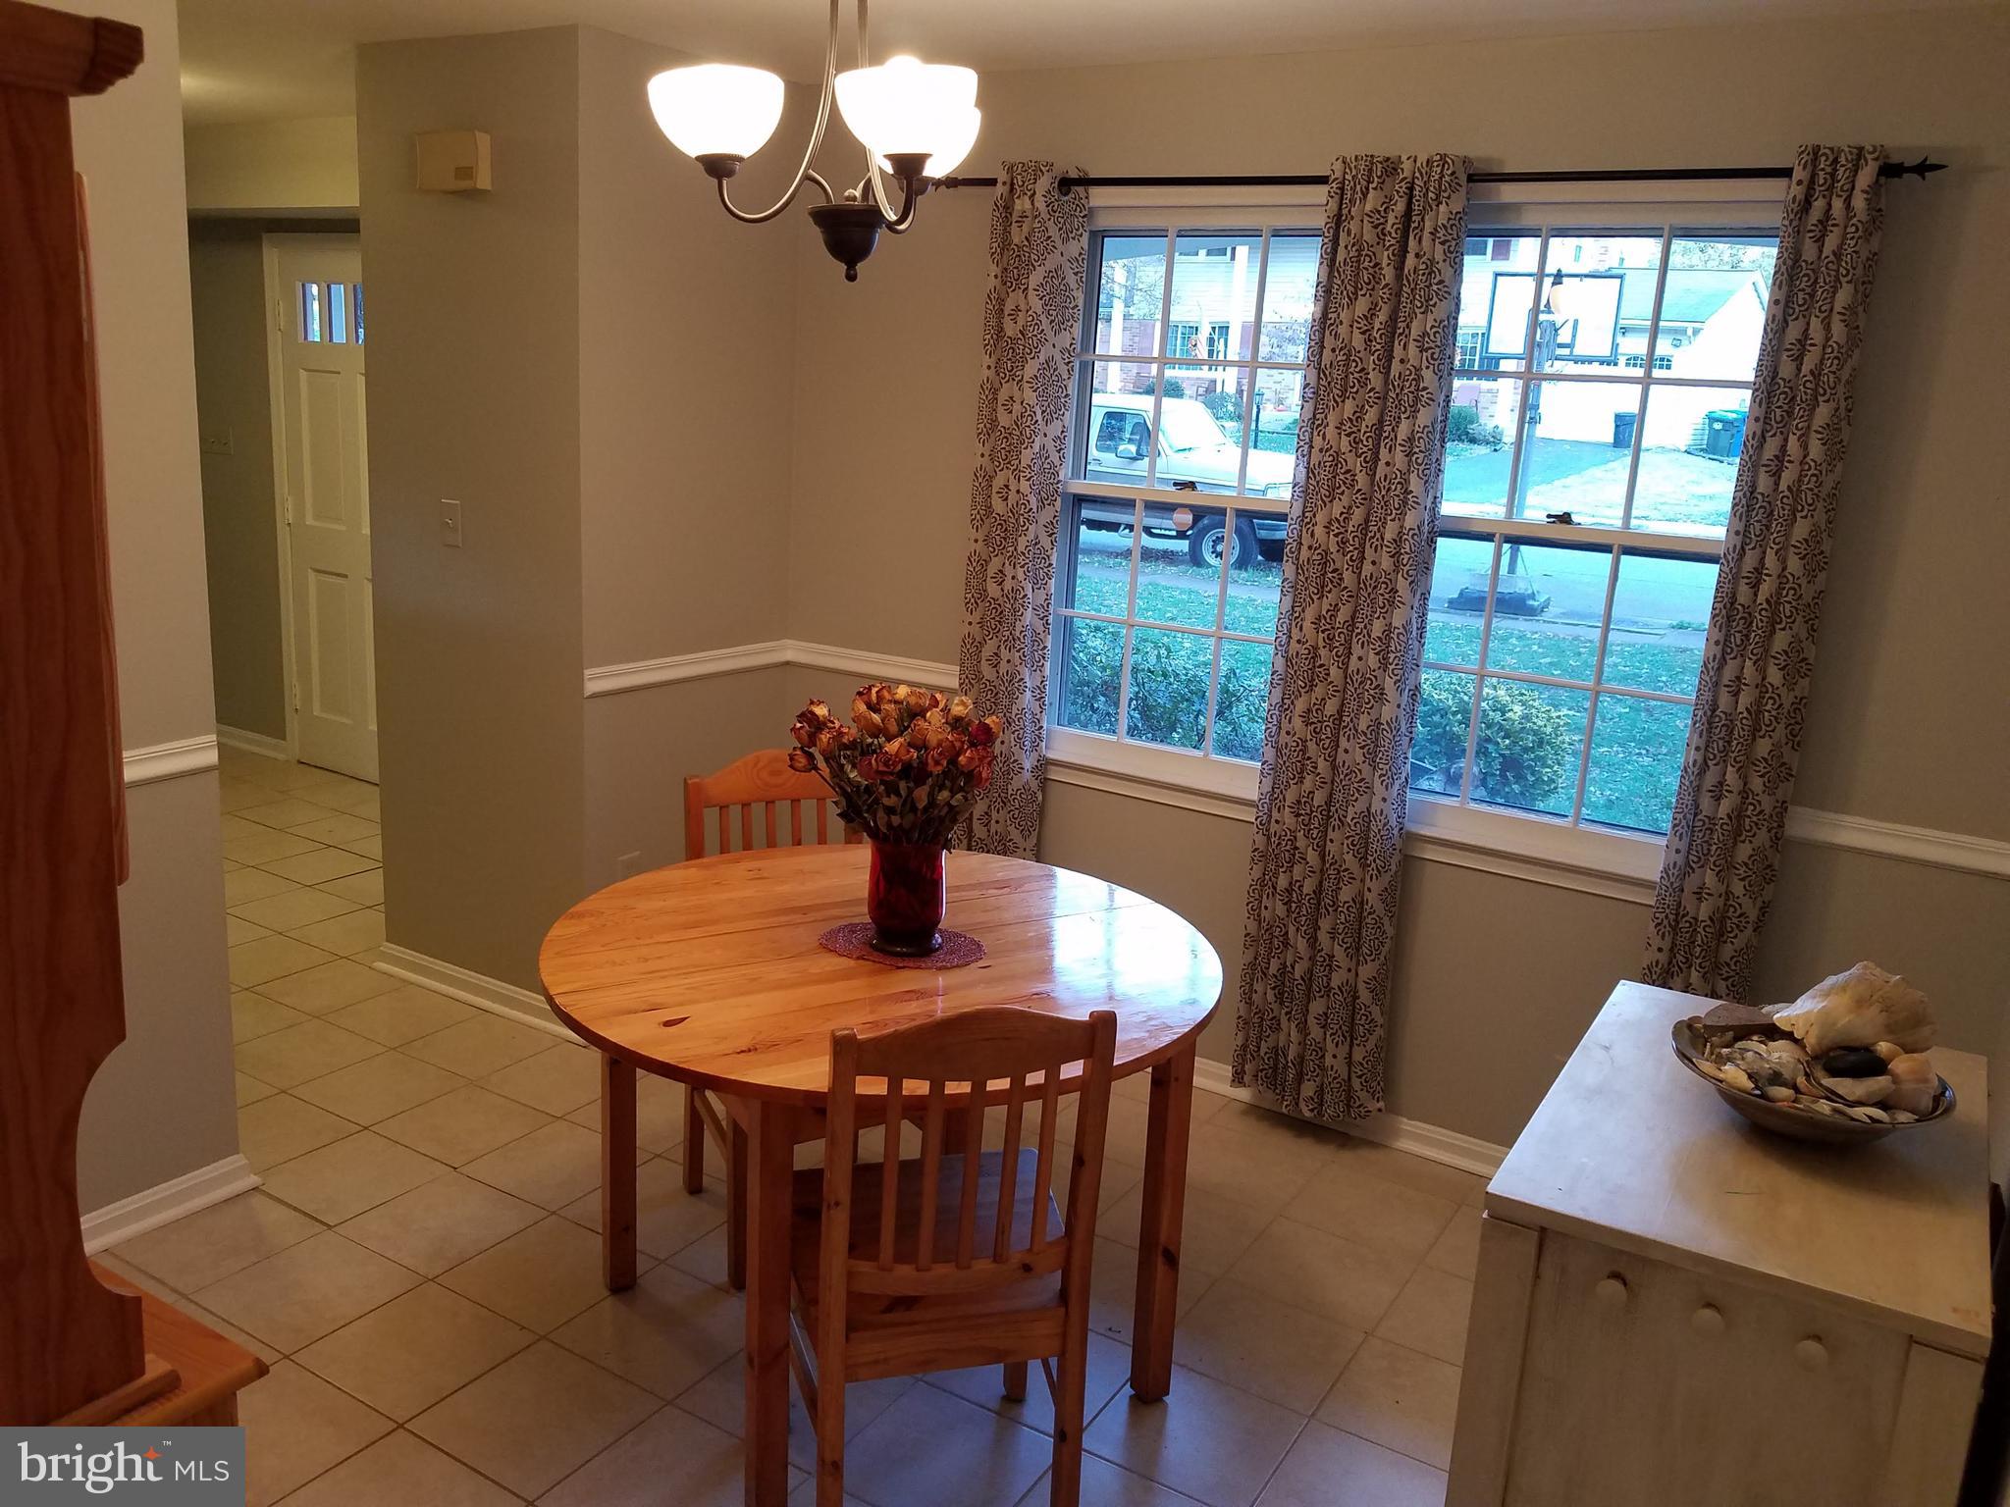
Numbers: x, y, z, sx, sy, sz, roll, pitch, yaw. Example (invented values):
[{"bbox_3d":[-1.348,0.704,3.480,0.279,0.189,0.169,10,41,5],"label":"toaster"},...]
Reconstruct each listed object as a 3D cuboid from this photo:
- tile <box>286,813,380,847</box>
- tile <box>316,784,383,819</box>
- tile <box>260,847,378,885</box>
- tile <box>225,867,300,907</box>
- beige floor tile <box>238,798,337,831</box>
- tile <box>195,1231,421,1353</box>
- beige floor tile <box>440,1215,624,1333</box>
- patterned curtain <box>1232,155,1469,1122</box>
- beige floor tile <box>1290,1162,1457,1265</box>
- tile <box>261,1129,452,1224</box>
[{"bbox_3d":[-2.428,0.288,5.514,0.295,0.010,0.295,12,15,29],"label":"tile"},{"bbox_3d":[-2.511,0.192,5.873,0.298,0.015,0.298,11,15,29],"label":"tile"},{"bbox_3d":[-2.303,0.392,5.082,0.298,0.015,0.298,11,15,29],"label":"tile"},{"bbox_3d":[-2.458,0.441,4.830,0.298,0.015,0.298,11,15,29],"label":"tile"},{"bbox_3d":[-2.693,0.236,5.693,0.299,0.010,0.299,12,15,29],"label":"beige floor tile"},{"bbox_3d":[-1.283,0.997,2.790,0.298,0.015,0.298,11,15,29],"label":"tile"},{"bbox_3d":[-0.891,1.016,2.946,0.299,0.010,0.299,12,15,29],"label":"beige floor tile"},{"bbox_3d":[0.789,-0.199,3.384,0.360,2.141,0.130,11,15,29],"label":"patterned curtain"},{"bbox_3d":[0.826,1.037,3.401,0.295,0.010,0.295,12,15,29],"label":"beige floor tile"},{"bbox_3d":[-1.365,0.888,3.154,0.300,0.012,0.300,11,15,30],"label":"tile"}]

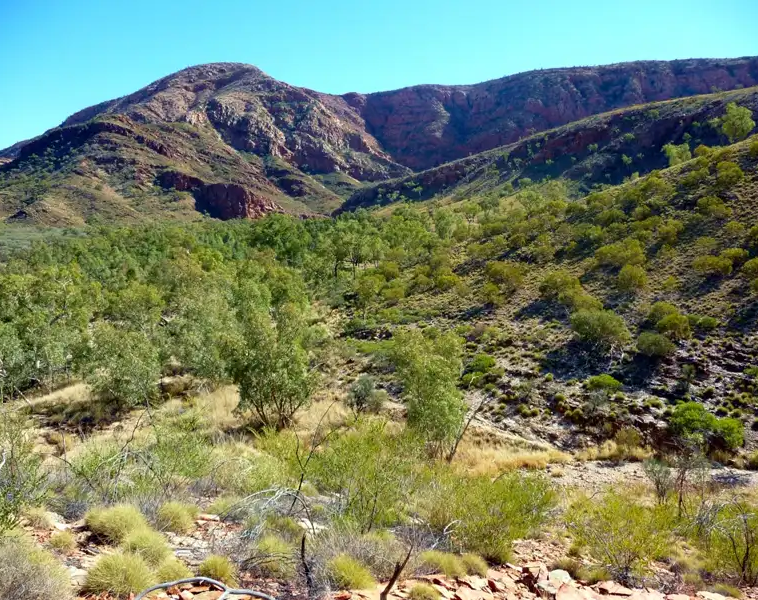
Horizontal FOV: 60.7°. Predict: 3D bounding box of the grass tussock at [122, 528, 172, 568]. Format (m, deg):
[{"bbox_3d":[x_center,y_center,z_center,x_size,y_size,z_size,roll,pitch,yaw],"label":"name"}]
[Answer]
[{"bbox_3d":[-2.407,2.563,6.700,0.502,0.354,0.477,0,8,0],"label":"grass tussock"}]

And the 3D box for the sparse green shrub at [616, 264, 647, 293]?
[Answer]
[{"bbox_3d":[19.510,-1.661,50.000,2.398,2.163,2.278,0,8,0],"label":"sparse green shrub"}]

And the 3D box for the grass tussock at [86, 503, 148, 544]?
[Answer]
[{"bbox_3d":[-3.112,2.683,7.700,0.762,0.428,0.723,0,7,0],"label":"grass tussock"}]

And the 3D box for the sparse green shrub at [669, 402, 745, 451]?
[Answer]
[{"bbox_3d":[15.689,6.060,31.000,3.545,2.119,2.836,0,7,0],"label":"sparse green shrub"}]

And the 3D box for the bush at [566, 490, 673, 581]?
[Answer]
[{"bbox_3d":[2.379,2.329,6.400,1.036,0.801,0.984,0,8,0],"label":"bush"}]

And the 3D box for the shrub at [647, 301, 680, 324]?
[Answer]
[{"bbox_3d":[18.905,0.831,43.000,2.063,1.595,1.959,0,8,0],"label":"shrub"}]

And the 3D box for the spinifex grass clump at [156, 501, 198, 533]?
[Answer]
[{"bbox_3d":[-2.410,2.576,7.700,0.485,0.343,0.461,0,8,0],"label":"spinifex grass clump"}]

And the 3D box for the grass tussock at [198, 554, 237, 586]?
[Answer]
[{"bbox_3d":[-1.572,2.634,6.300,0.389,0.279,0.370,0,7,0],"label":"grass tussock"}]

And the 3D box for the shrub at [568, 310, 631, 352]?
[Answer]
[{"bbox_3d":[15.403,2.295,45.000,4.312,3.029,3.880,0,7,0],"label":"shrub"}]

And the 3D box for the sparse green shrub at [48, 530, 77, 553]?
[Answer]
[{"bbox_3d":[-3.619,2.762,7.400,0.343,0.213,0.343,0,7,0],"label":"sparse green shrub"}]

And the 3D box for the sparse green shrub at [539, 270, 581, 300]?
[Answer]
[{"bbox_3d":[16.829,-1.344,60.000,3.894,2.725,3.505,0,7,0],"label":"sparse green shrub"}]

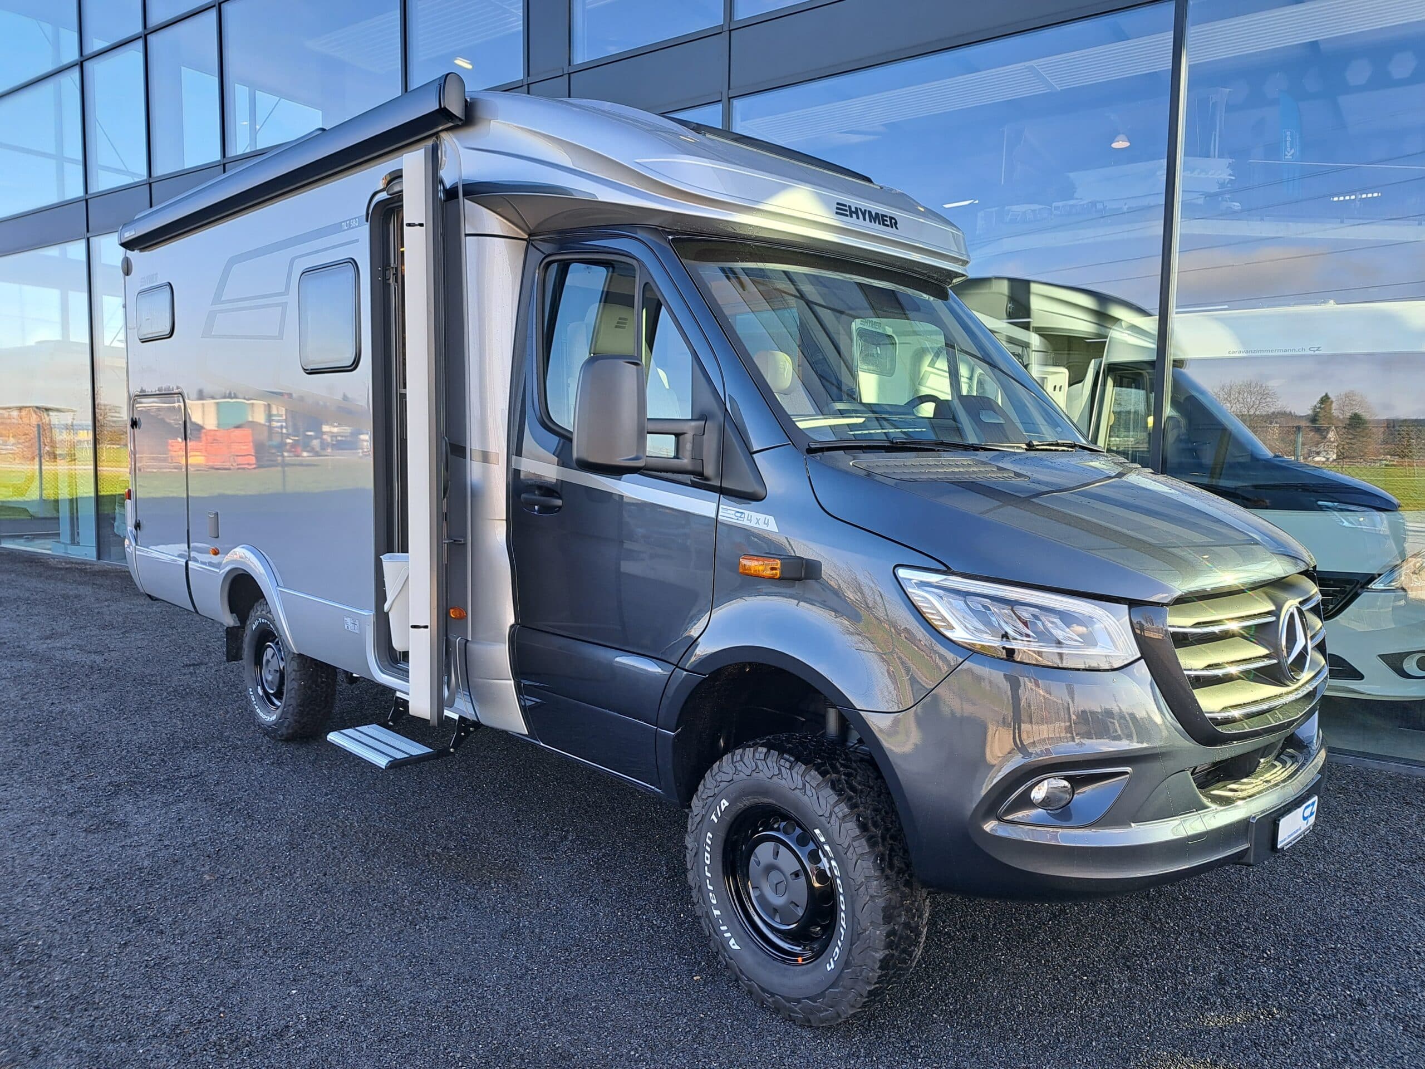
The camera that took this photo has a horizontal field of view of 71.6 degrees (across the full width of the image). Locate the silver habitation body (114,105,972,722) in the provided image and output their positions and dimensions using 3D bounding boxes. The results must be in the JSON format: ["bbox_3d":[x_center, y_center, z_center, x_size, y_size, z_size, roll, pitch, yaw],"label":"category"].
[{"bbox_3d":[-1.335,-0.653,5.627,5.480,2.420,2.220,6,7,45],"label":"silver habitation body"}]

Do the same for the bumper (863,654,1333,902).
[{"bbox_3d":[1.367,0.546,3.008,0.760,0.630,2.000,6,7,45],"label":"bumper"}]

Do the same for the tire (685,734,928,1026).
[{"bbox_3d":[0.261,1.000,2.902,0.245,0.780,0.780,-4,7,-42],"label":"tire"}]

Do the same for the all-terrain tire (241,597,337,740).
[{"bbox_3d":[-2.347,0.734,5.471,0.780,0.780,0.245,6,7,45],"label":"all-terrain tire"}]

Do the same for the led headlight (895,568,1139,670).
[{"bbox_3d":[0.765,0.214,2.510,0.500,0.250,0.400,6,7,45],"label":"led headlight"}]

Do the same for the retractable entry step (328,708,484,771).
[{"bbox_3d":[-1.262,0.808,4.003,0.540,0.160,0.400,6,7,45],"label":"retractable entry step"}]

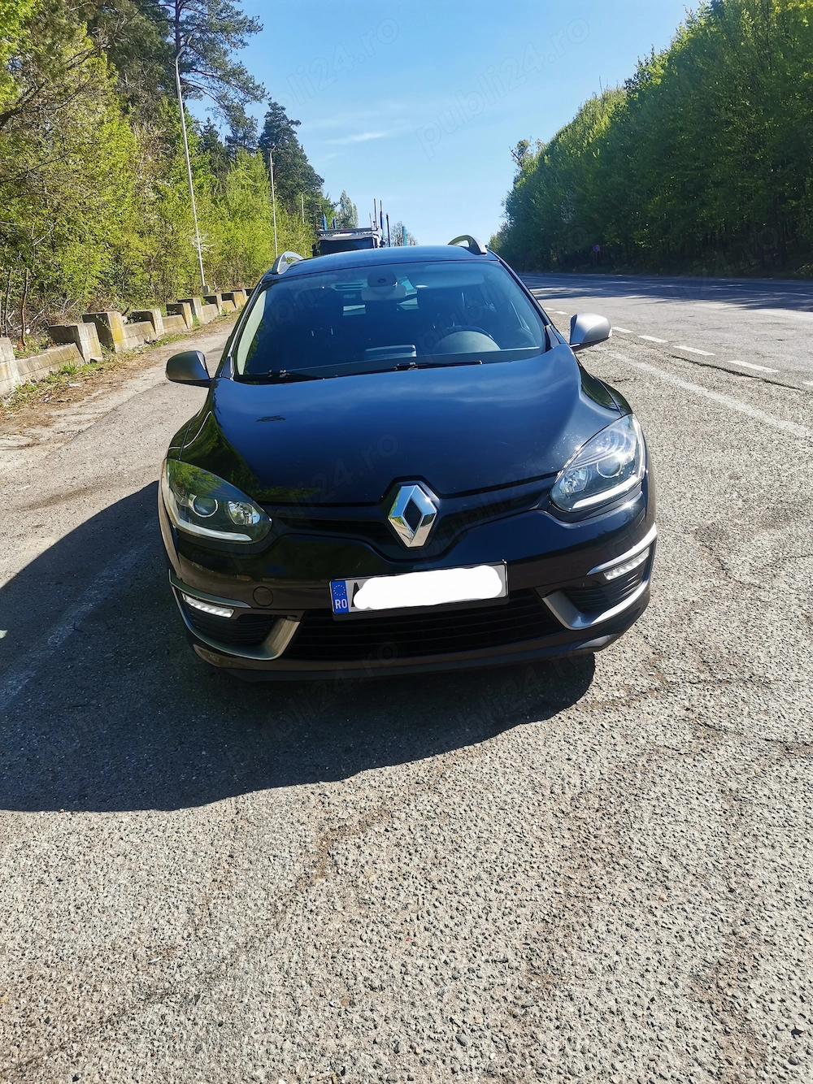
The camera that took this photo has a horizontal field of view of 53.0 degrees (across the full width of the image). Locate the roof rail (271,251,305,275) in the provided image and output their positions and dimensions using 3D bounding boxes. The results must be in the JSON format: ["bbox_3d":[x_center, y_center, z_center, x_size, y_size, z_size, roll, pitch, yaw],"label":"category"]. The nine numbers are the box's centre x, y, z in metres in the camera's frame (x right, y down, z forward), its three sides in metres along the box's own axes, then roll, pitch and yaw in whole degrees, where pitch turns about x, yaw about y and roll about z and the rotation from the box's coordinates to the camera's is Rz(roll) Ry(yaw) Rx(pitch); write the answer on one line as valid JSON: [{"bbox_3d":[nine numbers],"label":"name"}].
[{"bbox_3d":[-0.688,-1.705,4.951,0.085,0.120,1.800,-5,19,-1],"label":"roof rail"}]

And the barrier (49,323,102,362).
[{"bbox_3d":[-6.724,-4.048,16.617,0.560,0.760,1.000,-5,19,-1],"label":"barrier"}]

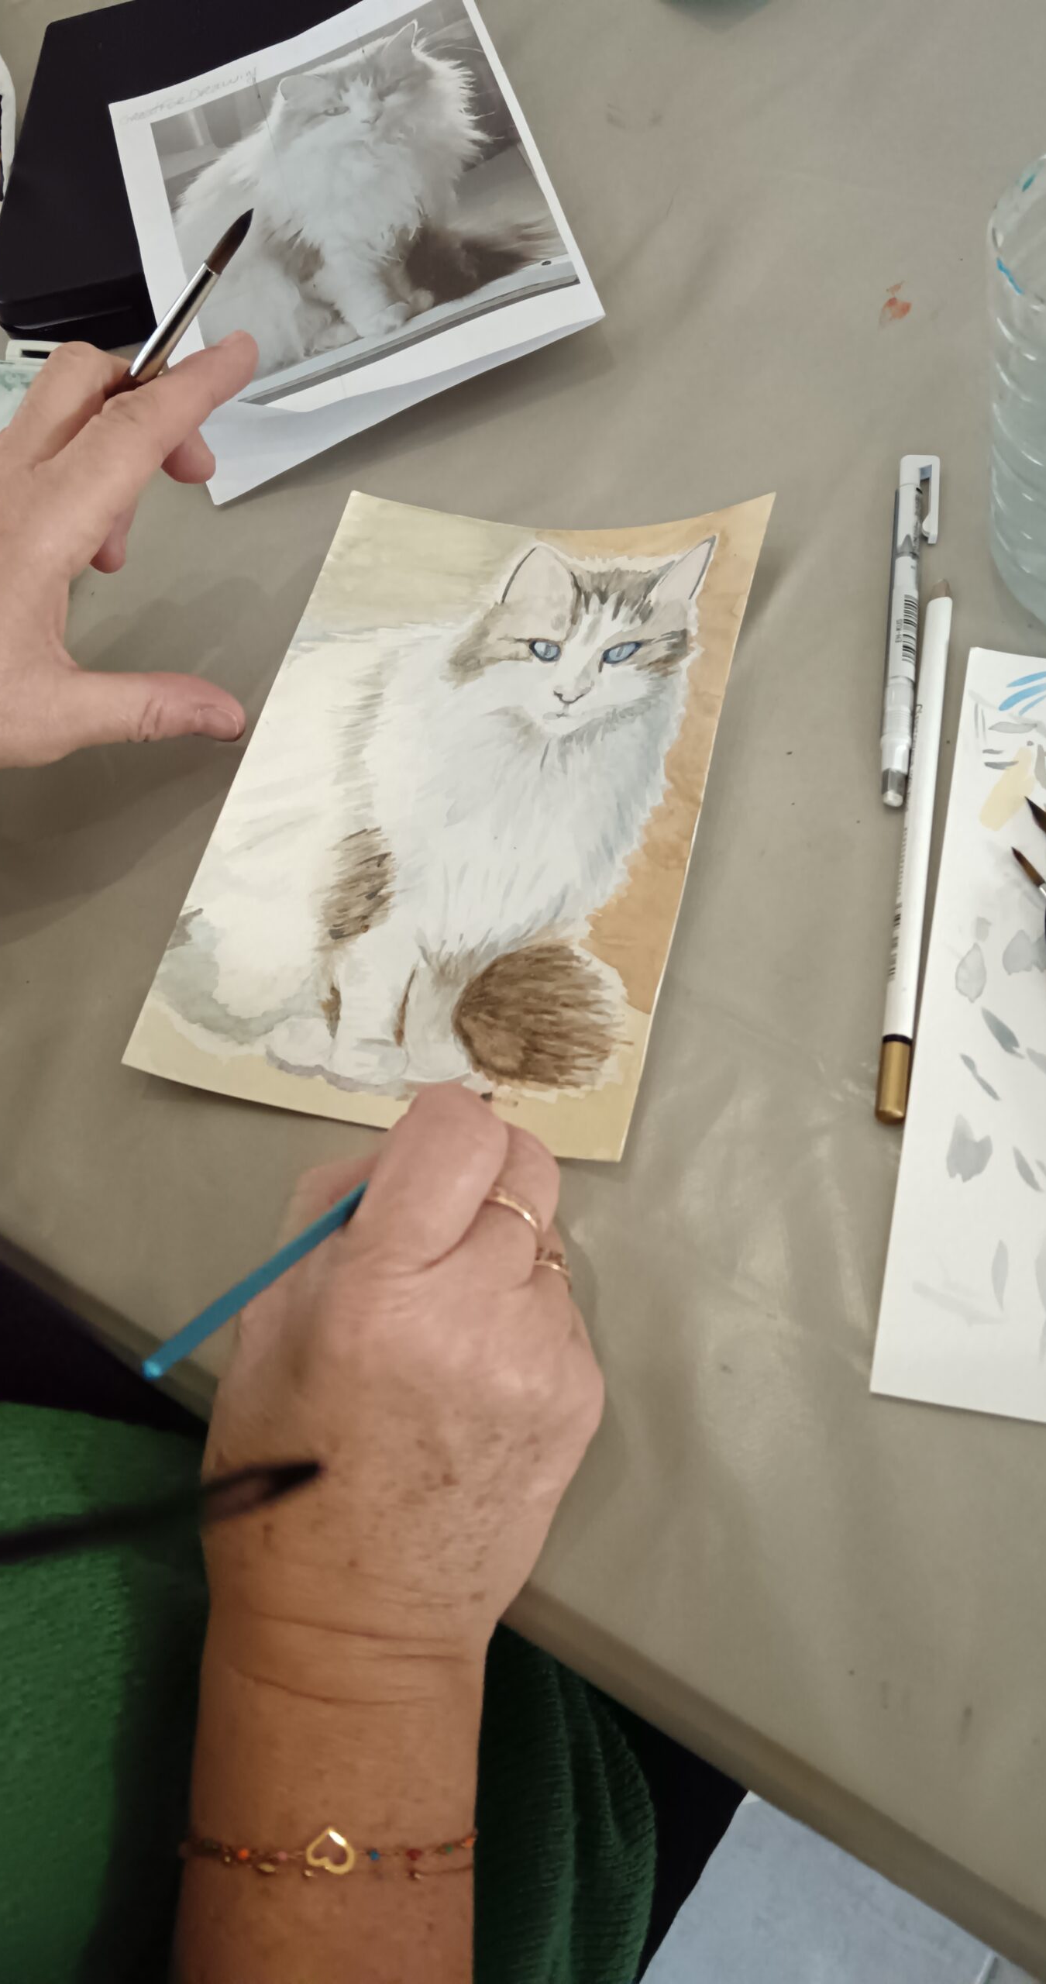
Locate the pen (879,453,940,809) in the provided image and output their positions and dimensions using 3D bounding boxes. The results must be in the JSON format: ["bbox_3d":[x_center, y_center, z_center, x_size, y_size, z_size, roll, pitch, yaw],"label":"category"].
[{"bbox_3d":[0.112,-0.107,0.445,0.013,0.009,0.123,2,67,15],"label":"pen"}]

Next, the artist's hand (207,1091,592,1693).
[{"bbox_3d":[-0.025,0.084,0.357,0.086,0.064,0.142,1,59,14],"label":"artist's hand"}]

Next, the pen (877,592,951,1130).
[{"bbox_3d":[0.107,-0.043,0.418,0.008,0.008,0.166,5,67,16],"label":"pen"}]

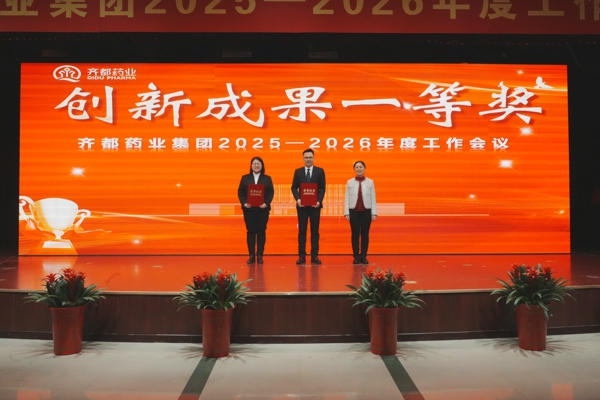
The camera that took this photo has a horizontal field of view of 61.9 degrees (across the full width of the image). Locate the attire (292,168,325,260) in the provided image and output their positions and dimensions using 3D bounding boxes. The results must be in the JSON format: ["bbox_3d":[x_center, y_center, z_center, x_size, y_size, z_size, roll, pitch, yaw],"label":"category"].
[{"bbox_3d":[0.134,0.190,7.670,0.530,1.440,0.320,0,0,-1],"label":"attire"}]

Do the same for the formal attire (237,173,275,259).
[{"bbox_3d":[-0.668,0.240,7.680,0.550,1.310,0.330,0,0,-2],"label":"formal attire"}]

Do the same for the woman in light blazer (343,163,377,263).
[{"bbox_3d":[0.940,0.192,7.680,0.510,1.567,0.290,0,0,-1],"label":"woman in light blazer"}]

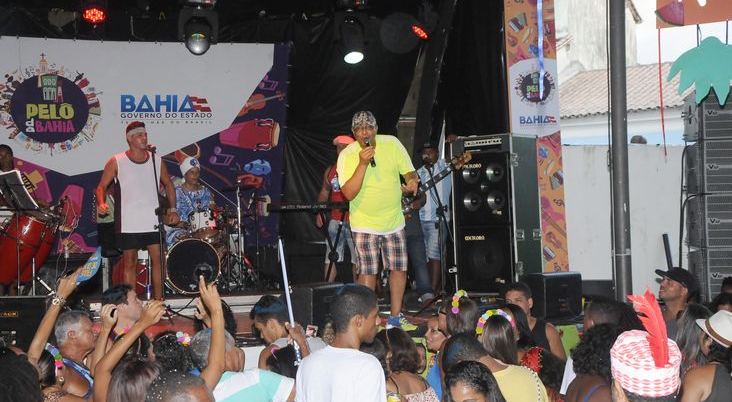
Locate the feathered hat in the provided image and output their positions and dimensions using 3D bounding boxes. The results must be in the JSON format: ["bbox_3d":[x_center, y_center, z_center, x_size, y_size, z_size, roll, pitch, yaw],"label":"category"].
[{"bbox_3d":[0.756,0.382,3.450,0.190,0.270,0.210,0,10,-30],"label":"feathered hat"}]

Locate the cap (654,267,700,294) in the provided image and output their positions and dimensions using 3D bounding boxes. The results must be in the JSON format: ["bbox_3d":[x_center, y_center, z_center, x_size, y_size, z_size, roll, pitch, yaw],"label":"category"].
[{"bbox_3d":[1.802,0.460,7.400,0.260,0.130,0.180,19,0,-5],"label":"cap"}]

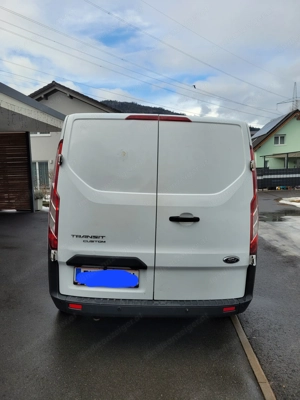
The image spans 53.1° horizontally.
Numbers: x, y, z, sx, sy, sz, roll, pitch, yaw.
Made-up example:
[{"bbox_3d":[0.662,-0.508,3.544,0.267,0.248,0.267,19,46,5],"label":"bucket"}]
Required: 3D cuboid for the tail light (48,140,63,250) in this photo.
[{"bbox_3d":[-0.810,-0.050,2.527,0.152,0.915,0.213,1,5,-2],"label":"tail light"}]

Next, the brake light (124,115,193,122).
[{"bbox_3d":[0.074,-0.681,2.521,0.558,0.055,0.061,1,5,-2],"label":"brake light"}]

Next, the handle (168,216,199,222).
[{"bbox_3d":[0.280,0.159,2.428,0.239,0.051,0.061,1,5,-2],"label":"handle"}]

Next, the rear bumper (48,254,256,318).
[{"bbox_3d":[0.031,0.694,2.565,1.837,0.492,0.396,1,5,-2],"label":"rear bumper"}]

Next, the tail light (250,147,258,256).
[{"bbox_3d":[0.904,0.000,2.579,0.152,0.919,0.213,1,5,-2],"label":"tail light"}]

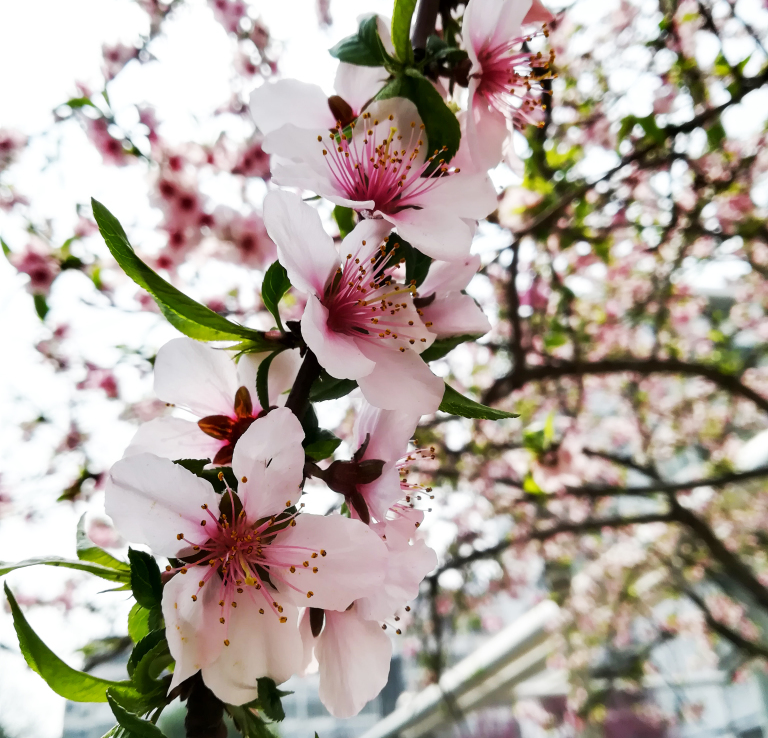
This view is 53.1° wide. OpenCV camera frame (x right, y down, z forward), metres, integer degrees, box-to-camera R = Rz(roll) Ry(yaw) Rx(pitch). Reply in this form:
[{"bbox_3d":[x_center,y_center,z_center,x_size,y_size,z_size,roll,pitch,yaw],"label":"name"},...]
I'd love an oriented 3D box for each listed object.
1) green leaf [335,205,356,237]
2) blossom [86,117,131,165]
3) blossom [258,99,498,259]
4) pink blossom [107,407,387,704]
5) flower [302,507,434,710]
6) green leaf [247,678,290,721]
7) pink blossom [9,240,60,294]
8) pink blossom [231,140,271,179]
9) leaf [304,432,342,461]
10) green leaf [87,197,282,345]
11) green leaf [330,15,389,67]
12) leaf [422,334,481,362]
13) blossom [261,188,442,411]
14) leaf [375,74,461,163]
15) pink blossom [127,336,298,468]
[{"bbox_3d":[-0.009,-0.034,0.178,0.006,0.009,0.004,0,0,0],"label":"green leaf"},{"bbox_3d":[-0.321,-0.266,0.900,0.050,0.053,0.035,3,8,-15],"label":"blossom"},{"bbox_3d":[-0.003,-0.042,0.170,0.048,0.036,0.024,0,-38,-6],"label":"blossom"},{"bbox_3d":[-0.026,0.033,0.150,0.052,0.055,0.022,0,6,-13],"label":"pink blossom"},{"bbox_3d":[-0.004,0.053,0.172,0.022,0.044,0.030,20,-12,-37],"label":"flower"},{"bbox_3d":[-0.022,0.064,0.150,0.007,0.009,0.005,0,0,-18],"label":"green leaf"},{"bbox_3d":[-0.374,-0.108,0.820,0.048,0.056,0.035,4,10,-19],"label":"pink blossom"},{"bbox_3d":[-0.136,-0.217,0.800,0.042,0.042,0.025,0,6,0],"label":"pink blossom"},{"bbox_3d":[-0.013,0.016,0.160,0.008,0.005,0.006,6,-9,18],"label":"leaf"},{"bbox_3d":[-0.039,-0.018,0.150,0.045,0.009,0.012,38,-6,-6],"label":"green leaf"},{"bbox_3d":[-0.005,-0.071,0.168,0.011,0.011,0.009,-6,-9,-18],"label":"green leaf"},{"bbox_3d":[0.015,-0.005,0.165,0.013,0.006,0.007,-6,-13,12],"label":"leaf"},{"bbox_3d":[-0.007,-0.012,0.160,0.034,0.042,0.024,0,-18,-40],"label":"blossom"},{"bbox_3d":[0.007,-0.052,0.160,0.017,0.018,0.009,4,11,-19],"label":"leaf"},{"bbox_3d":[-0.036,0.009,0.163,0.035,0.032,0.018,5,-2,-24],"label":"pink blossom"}]

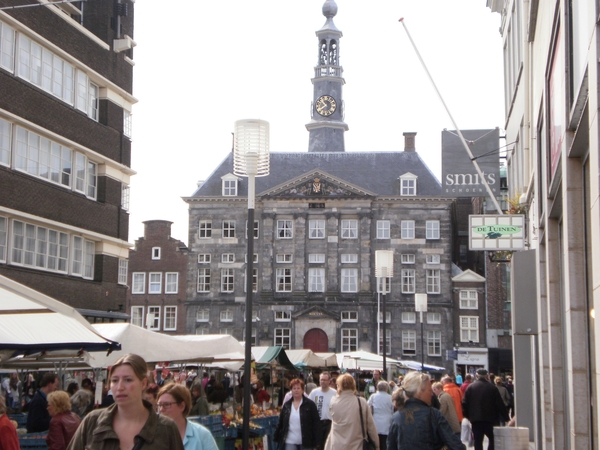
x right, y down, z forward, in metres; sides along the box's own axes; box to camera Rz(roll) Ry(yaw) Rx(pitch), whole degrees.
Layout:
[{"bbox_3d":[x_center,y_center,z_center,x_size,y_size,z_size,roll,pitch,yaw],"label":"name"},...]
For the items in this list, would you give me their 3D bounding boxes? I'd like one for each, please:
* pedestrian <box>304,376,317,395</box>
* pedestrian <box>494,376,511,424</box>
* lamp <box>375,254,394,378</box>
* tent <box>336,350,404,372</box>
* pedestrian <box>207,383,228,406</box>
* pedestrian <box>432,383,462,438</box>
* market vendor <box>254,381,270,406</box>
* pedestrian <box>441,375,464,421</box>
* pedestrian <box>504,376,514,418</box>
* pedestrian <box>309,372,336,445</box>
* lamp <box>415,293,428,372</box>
[{"bbox_3d":[0.193,3.460,17.483,0.460,1.600,0.340,0,-8,0],"label":"pedestrian"},{"bbox_3d":[5.168,4.740,26.093,0.500,1.640,0.360,0,-8,6],"label":"pedestrian"},{"bbox_3d":[2.867,3.784,34.418,0.620,5.920,0.620,0,-8,0],"label":"lamp"},{"bbox_3d":[2.849,6.589,42.497,3.000,2.720,2.700,1,-8,-6],"label":"tent"},{"bbox_3d":[-2.089,4.743,26.085,0.550,1.530,0.420,3,-9,-17],"label":"pedestrian"},{"bbox_3d":[2.377,3.359,16.590,0.480,1.570,0.480,-4,-10,30],"label":"pedestrian"},{"bbox_3d":[-0.832,4.296,23.120,0.400,1.570,0.460,4,-9,-24],"label":"market vendor"},{"bbox_3d":[2.843,3.638,18.875,0.520,1.690,0.400,4,-9,-23],"label":"pedestrian"},{"bbox_3d":[5.794,5.016,28.075,0.480,1.680,0.360,0,-8,6],"label":"pedestrian"},{"bbox_3d":[0.346,3.096,15.515,0.520,1.750,0.360,-1,-8,8],"label":"pedestrian"},{"bbox_3d":[6.320,6.484,52.623,0.620,5.920,0.620,0,-8,0],"label":"lamp"}]

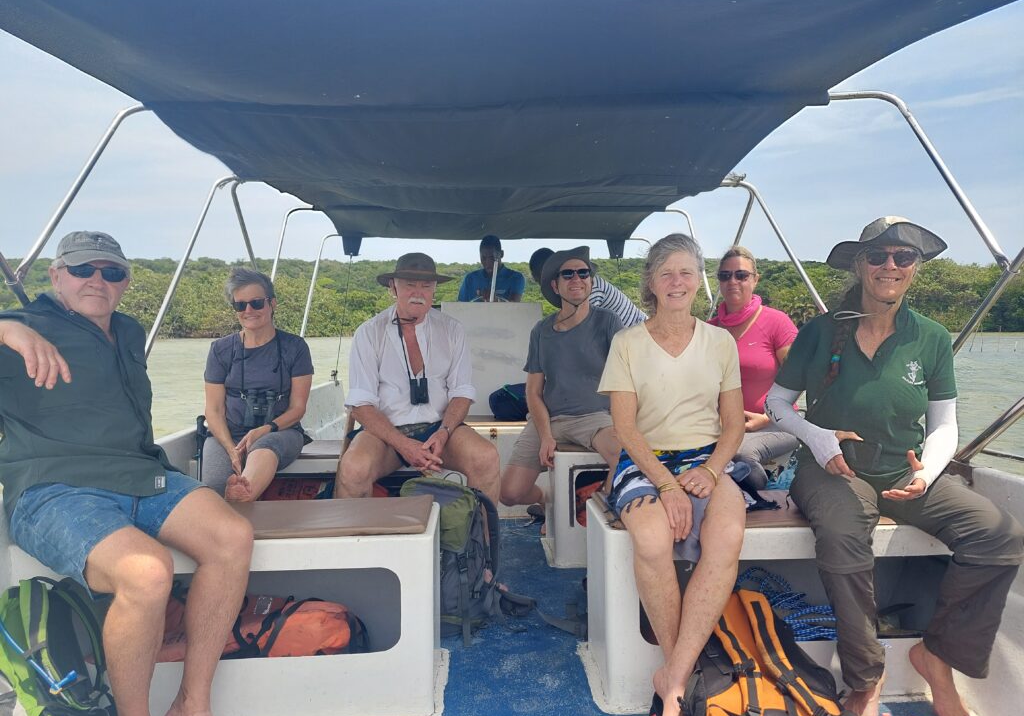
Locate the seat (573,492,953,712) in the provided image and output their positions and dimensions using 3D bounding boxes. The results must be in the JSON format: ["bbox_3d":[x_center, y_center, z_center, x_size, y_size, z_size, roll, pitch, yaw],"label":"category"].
[{"bbox_3d":[0.700,0.680,2.060,0.940,0.480,0.420,-1,3,-3],"label":"seat"}]

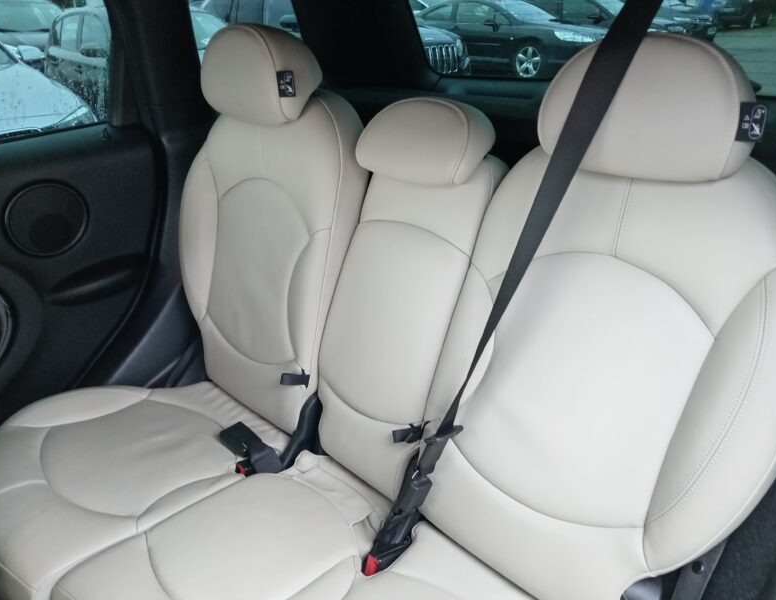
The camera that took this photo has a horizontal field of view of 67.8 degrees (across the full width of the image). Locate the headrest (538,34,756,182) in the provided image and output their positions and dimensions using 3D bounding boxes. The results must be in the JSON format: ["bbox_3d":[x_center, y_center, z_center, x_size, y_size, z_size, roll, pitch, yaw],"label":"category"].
[{"bbox_3d":[0.307,-0.234,0.702,0.250,0.170,0.140,19,27,34],"label":"headrest"}]

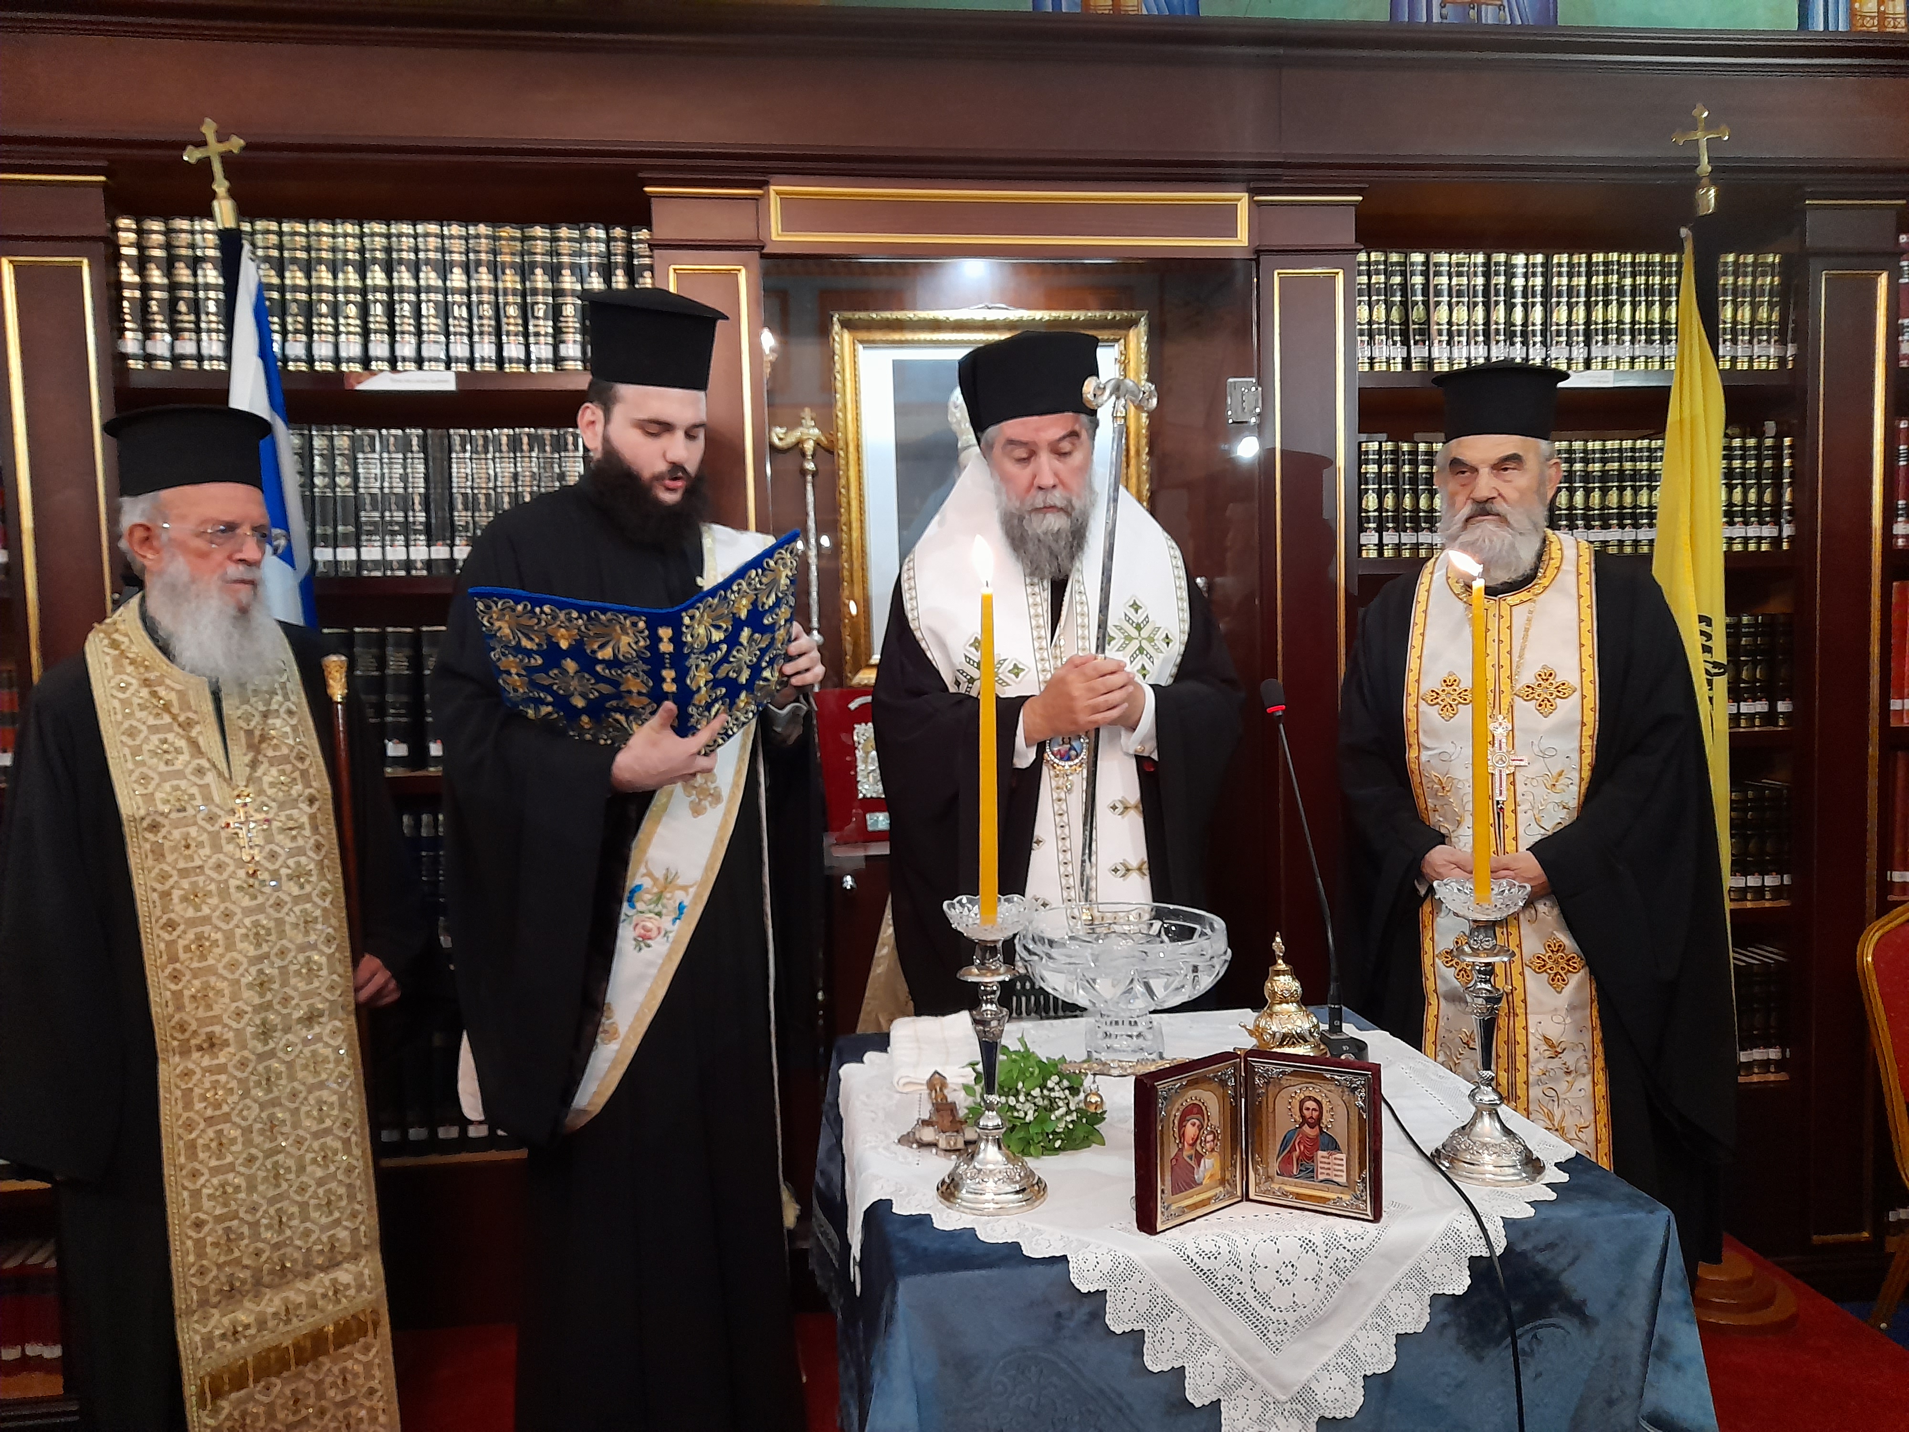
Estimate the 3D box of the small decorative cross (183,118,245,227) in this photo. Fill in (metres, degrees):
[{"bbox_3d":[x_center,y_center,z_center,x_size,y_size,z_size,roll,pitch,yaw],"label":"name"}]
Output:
[{"bbox_3d":[-1.284,-0.946,2.406,0.108,0.191,0.042,-9,4,-5],"label":"small decorative cross"}]

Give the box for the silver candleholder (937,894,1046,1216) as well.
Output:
[{"bbox_3d":[0.034,0.333,1.370,0.110,0.294,0.110,-2,4,-8],"label":"silver candleholder"}]

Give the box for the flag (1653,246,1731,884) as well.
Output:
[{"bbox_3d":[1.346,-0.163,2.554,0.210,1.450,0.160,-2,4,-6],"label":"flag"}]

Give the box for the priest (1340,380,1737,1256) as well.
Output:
[{"bbox_3d":[0.984,0.276,2.344,0.630,1.727,0.450,0,4,22],"label":"priest"}]

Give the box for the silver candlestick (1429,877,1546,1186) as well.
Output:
[{"bbox_3d":[0.545,0.318,1.412,0.110,0.291,0.110,-2,4,-8],"label":"silver candlestick"}]

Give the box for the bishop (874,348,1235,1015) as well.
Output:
[{"bbox_3d":[0.169,0.279,2.244,0.600,1.776,0.460,-2,4,-3],"label":"bishop"}]

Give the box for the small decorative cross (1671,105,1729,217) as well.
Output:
[{"bbox_3d":[1.343,-0.996,2.471,0.110,0.196,0.042,-7,4,-6],"label":"small decorative cross"}]

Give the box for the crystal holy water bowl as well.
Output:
[{"bbox_3d":[0.216,0.343,1.773,0.270,0.178,0.270,-2,4,0],"label":"crystal holy water bowl"}]

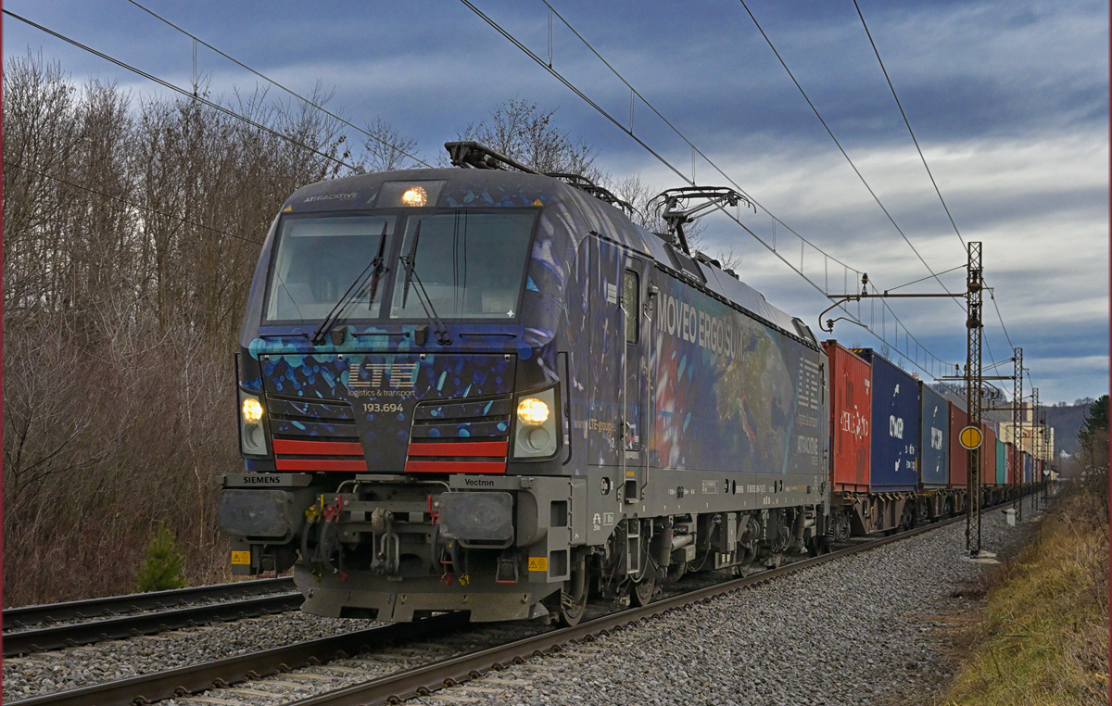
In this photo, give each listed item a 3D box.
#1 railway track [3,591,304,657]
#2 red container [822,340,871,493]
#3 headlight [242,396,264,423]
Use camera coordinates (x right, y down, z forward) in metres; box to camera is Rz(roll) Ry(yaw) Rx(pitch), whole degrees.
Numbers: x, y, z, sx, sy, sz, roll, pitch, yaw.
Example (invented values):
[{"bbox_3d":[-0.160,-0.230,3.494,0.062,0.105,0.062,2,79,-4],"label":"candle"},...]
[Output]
[{"bbox_3d":[-3.676,2.611,18.127,0.150,0.170,6.300,0,-4,15],"label":"railway track"},{"bbox_3d":[4.503,1.338,35.436,2.438,2.591,6.058,0,-4,15],"label":"red container"},{"bbox_3d":[-2.422,0.460,14.835,0.180,0.210,0.110,0,-4,15],"label":"headlight"}]

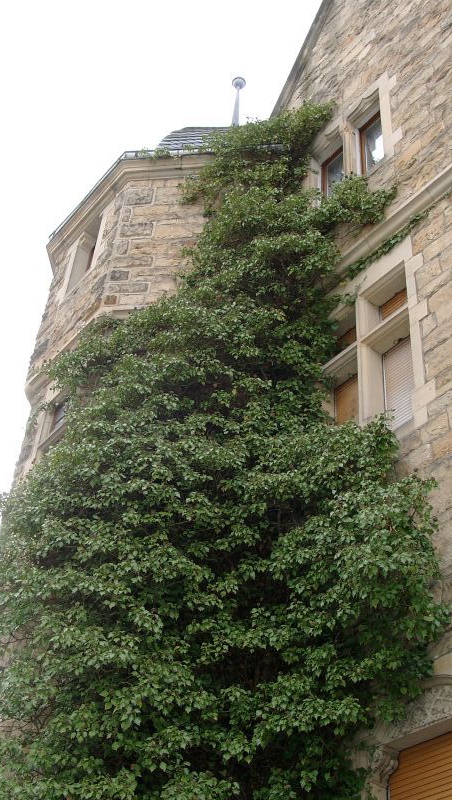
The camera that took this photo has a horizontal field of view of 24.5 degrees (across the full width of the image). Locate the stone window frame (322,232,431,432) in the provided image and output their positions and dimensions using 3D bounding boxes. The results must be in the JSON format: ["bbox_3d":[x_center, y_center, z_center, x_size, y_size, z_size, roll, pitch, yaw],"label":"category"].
[{"bbox_3d":[1.411,-0.299,10.113,0.300,2.449,1.675,29,-47,-26],"label":"stone window frame"}]

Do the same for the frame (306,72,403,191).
[{"bbox_3d":[1.499,-2.887,12.485,0.260,1.654,1.723,29,-47,-26],"label":"frame"}]

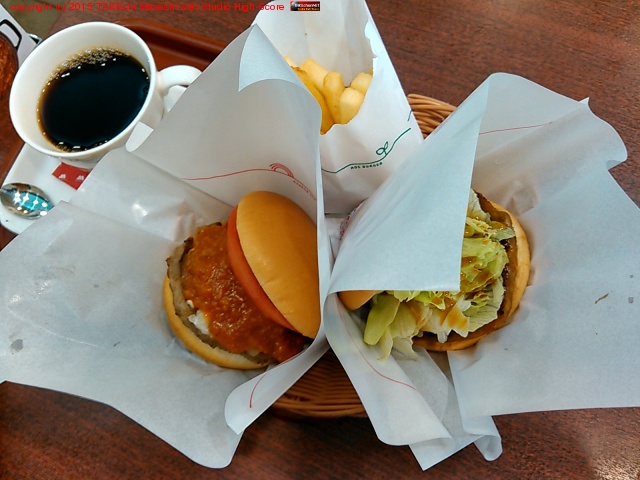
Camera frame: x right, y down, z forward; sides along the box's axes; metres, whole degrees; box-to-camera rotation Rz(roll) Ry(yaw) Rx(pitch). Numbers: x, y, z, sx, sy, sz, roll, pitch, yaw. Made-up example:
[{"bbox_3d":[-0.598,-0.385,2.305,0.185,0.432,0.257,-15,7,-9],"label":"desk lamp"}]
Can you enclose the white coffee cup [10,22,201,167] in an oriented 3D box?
[{"bbox_3d":[-0.116,-0.080,0.341,0.116,0.061,0.087,-14,71,3],"label":"white coffee cup"}]

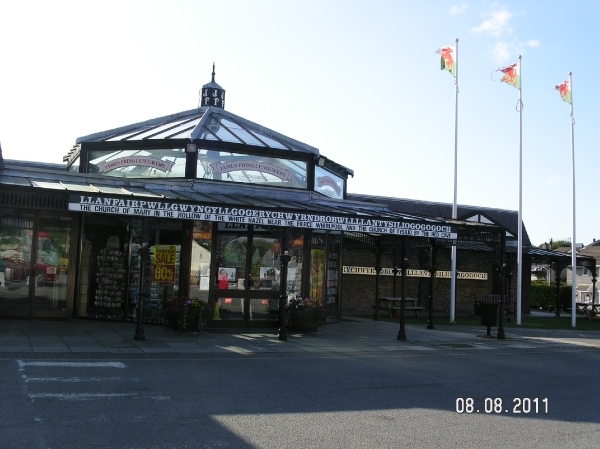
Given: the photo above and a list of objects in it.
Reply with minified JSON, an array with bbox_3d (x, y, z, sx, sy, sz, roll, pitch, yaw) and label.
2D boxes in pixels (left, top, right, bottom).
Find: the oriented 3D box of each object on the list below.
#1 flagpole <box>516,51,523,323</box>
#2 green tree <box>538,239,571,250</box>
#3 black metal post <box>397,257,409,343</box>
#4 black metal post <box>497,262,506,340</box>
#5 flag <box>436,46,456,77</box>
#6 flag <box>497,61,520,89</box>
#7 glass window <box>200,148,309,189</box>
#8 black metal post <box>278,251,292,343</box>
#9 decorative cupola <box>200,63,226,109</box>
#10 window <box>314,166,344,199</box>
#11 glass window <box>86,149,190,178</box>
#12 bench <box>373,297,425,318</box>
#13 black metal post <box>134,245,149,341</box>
[{"bbox_3d":[8.092,-1.334,24.207,0.150,9.960,0.150,3,-4,-25],"label":"flagpole"},{"bbox_3d":[38.672,6.230,100.000,6.500,7.500,6.000,1,-4,21],"label":"green tree"},{"bbox_3d":[2.467,1.761,15.685,0.240,1.950,0.240,3,-4,0],"label":"black metal post"},{"bbox_3d":[5.407,2.072,17.590,0.210,1.954,0.210,4,-5,-26],"label":"black metal post"},{"bbox_3d":[5.242,-5.812,23.467,0.750,1.150,0.350,2,-4,12],"label":"flag"},{"bbox_3d":[7.704,-5.532,24.318,0.900,0.970,0.300,2,-5,6],"label":"flag"},{"bbox_3d":[-1.237,-1.477,17.839,3.165,0.762,0.080,4,-5,-24],"label":"glass window"},{"bbox_3d":[-0.326,1.554,14.409,0.240,1.930,0.240,3,-4,0],"label":"black metal post"},{"bbox_3d":[-2.863,-4.619,21.864,0.760,1.557,0.760,4,-5,-24],"label":"decorative cupola"},{"bbox_3d":[0.941,-1.220,20.247,0.080,0.736,2.854,0,-5,20],"label":"window"},{"bbox_3d":[-4.151,-1.526,16.587,2.950,0.740,0.100,1,-4,20],"label":"glass window"},{"bbox_3d":[3.901,3.266,25.800,1.500,0.730,1.400,4,-5,-26],"label":"bench"},{"bbox_3d":[-3.219,1.385,13.416,0.210,1.954,0.210,4,-5,-26],"label":"black metal post"}]

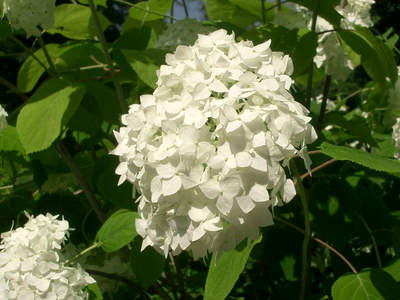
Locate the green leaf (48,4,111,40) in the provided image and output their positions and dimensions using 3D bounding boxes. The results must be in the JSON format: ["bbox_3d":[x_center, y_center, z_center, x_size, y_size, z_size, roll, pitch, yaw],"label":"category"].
[{"bbox_3d":[-0.128,-0.134,0.760,0.076,0.020,0.055,-13,-38,-18],"label":"green leaf"}]

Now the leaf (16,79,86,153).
[{"bbox_3d":[-0.138,-0.031,0.660,0.058,0.092,0.020,27,-28,19],"label":"leaf"}]

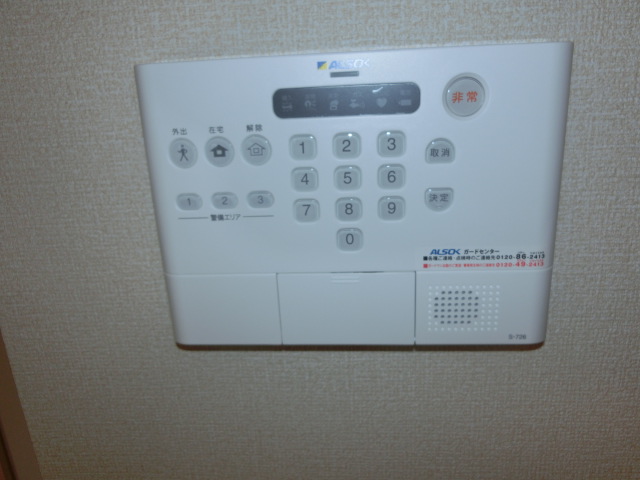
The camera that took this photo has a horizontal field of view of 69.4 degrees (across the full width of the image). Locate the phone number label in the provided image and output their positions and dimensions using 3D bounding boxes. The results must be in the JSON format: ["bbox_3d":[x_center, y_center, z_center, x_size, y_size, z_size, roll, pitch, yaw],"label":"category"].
[{"bbox_3d":[0.083,0.009,0.234,0.060,0.011,0.004,-1,16,5],"label":"phone number label"}]

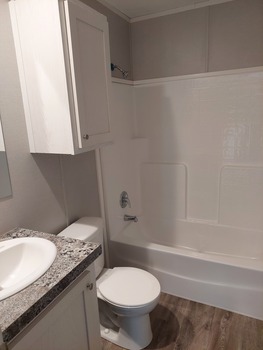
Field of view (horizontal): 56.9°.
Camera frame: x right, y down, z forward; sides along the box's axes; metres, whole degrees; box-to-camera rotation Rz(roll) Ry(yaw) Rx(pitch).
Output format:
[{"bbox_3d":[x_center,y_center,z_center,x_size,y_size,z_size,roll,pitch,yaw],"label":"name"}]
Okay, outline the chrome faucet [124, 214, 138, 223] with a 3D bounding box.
[{"bbox_3d":[-0.006,0.456,2.508,0.145,0.068,0.062,5,16,26],"label":"chrome faucet"}]

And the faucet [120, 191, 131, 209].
[{"bbox_3d":[-0.041,0.258,2.479,0.078,0.175,0.172,5,16,26],"label":"faucet"}]

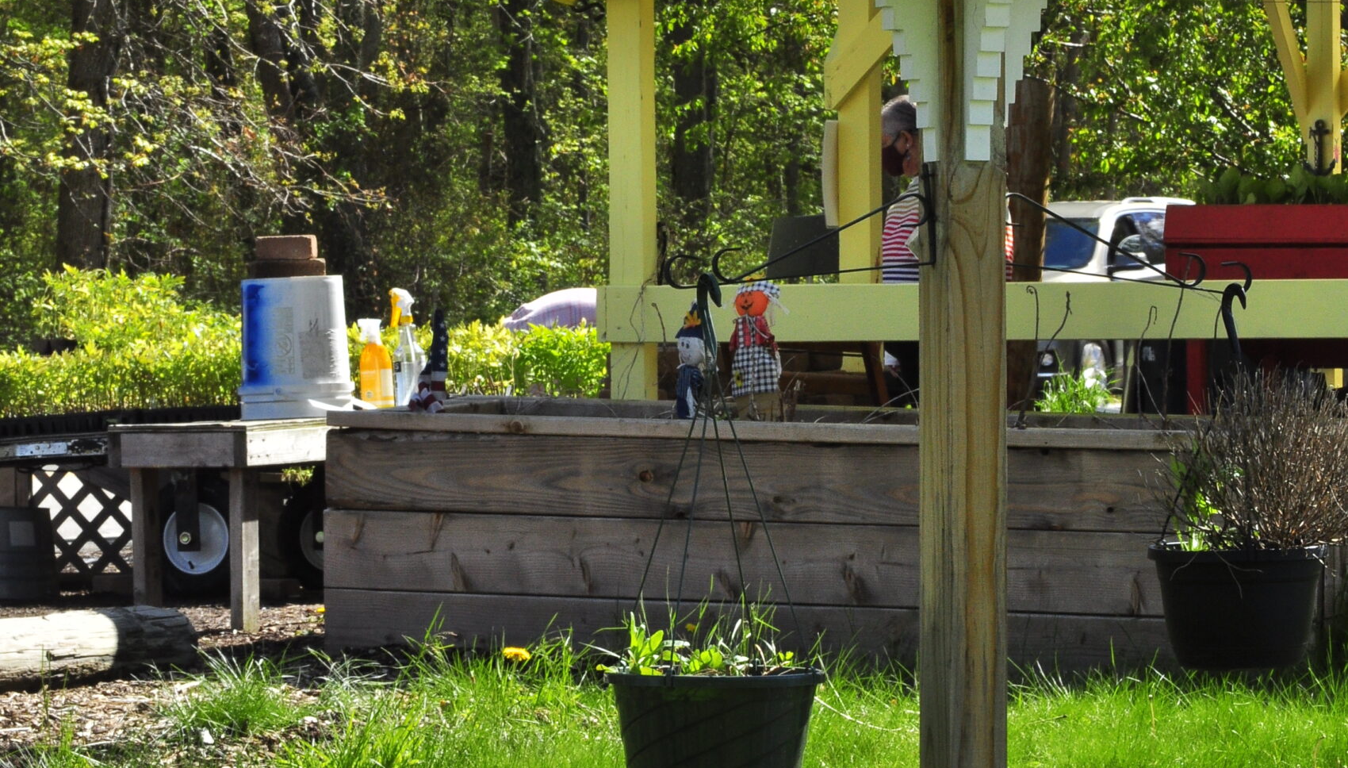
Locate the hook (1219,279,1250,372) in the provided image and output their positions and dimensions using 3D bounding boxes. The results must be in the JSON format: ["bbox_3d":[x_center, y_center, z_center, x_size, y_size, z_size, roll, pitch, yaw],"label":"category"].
[{"bbox_3d":[0.777,-0.080,8.760,0.043,0.128,0.018,0,1,0],"label":"hook"}]

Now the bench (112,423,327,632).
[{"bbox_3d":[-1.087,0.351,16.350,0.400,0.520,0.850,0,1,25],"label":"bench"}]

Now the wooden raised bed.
[{"bbox_3d":[0.454,0.350,14.814,2.330,0.560,1.000,1,2,18],"label":"wooden raised bed"}]

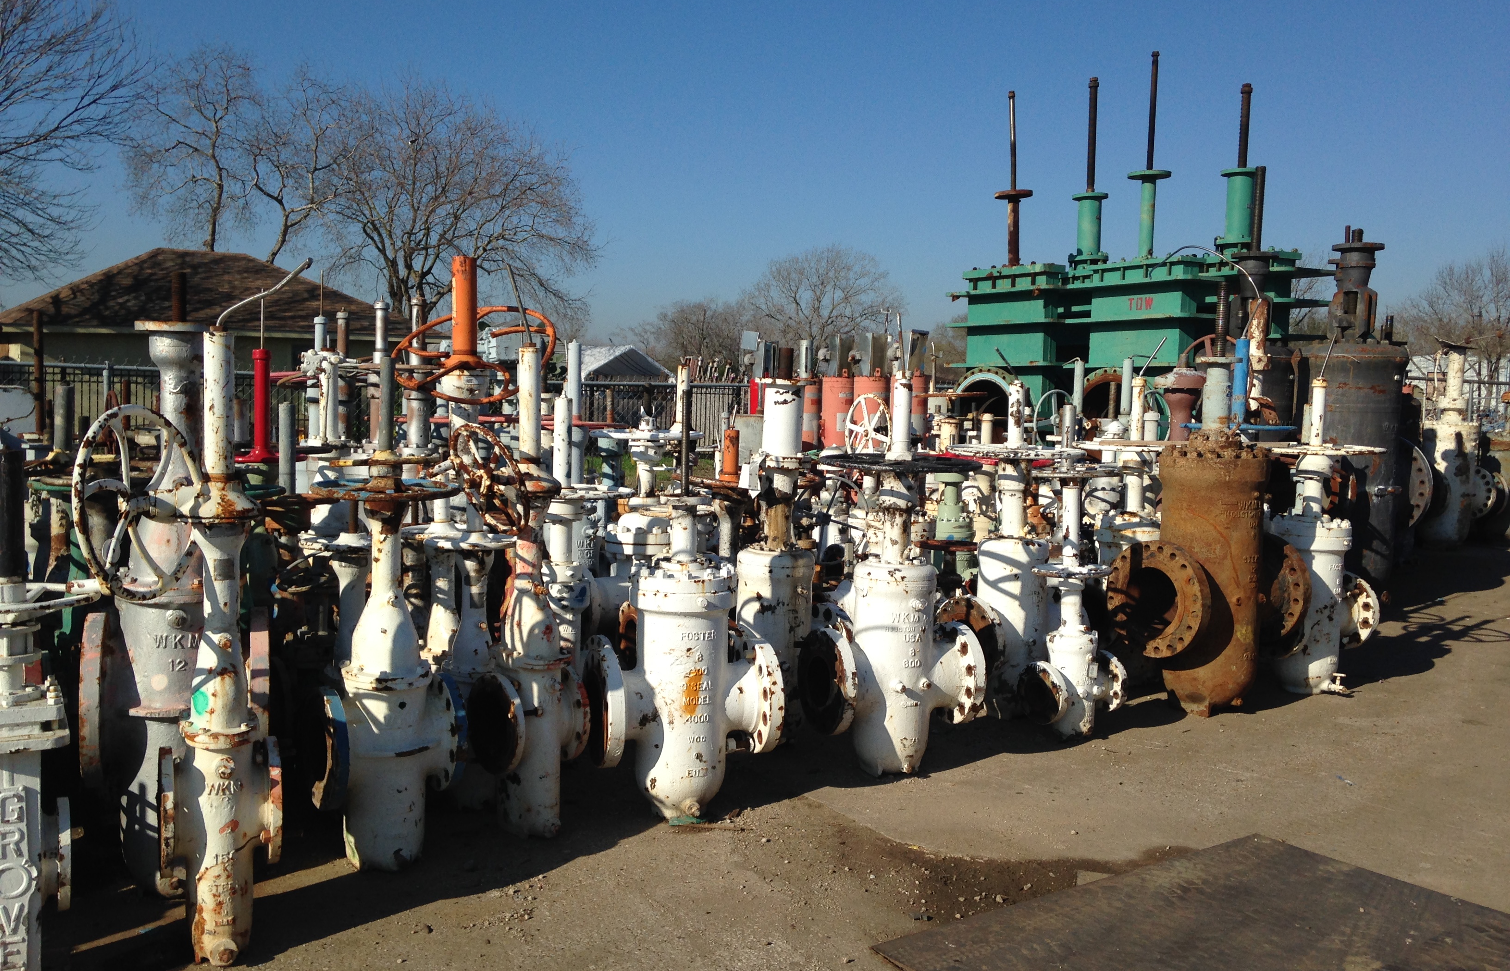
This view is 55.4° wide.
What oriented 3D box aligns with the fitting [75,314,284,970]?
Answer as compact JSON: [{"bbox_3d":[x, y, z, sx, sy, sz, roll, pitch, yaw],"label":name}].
[{"bbox_3d":[-1.447,0.390,3.714,0.480,1.700,0.530,4,6,25],"label":"fitting"}]

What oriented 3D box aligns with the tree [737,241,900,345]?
[{"bbox_3d":[3.291,-7.994,74.695,8.500,8.971,8.300,1,4,0],"label":"tree"}]

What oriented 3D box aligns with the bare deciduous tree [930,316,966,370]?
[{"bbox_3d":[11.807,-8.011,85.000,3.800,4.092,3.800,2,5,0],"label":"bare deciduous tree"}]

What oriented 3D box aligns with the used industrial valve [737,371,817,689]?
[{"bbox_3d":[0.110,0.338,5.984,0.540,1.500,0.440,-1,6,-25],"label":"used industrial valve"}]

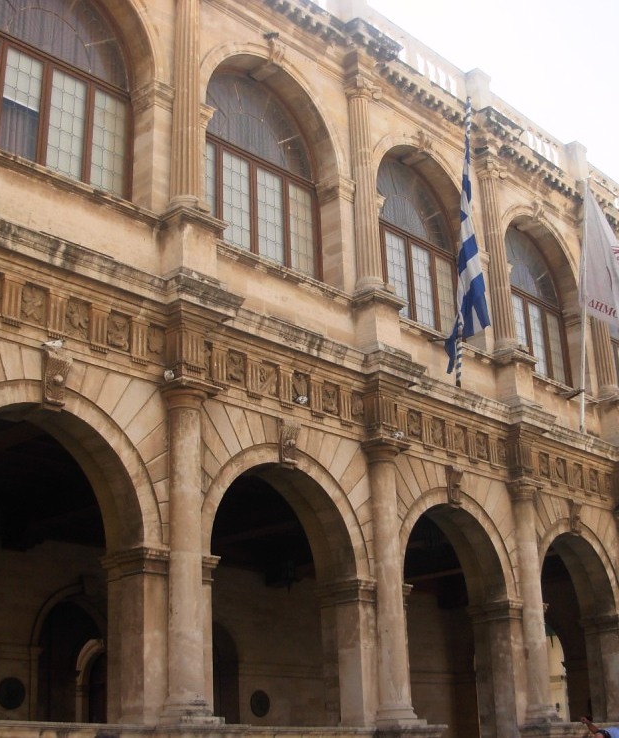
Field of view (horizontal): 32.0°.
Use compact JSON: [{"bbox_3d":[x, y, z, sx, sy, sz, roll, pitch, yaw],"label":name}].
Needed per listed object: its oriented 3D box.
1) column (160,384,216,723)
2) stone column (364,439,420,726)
[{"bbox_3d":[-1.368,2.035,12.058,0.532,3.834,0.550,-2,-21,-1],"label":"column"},{"bbox_3d":[1.080,2.992,15.068,0.666,4.033,0.666,-2,-21,-1],"label":"stone column"}]

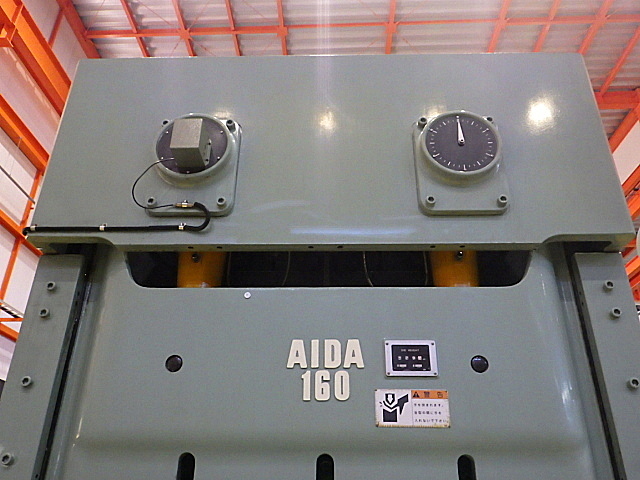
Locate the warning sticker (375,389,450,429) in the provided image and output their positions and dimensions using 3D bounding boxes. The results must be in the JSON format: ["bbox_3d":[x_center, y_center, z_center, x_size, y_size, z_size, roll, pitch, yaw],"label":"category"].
[{"bbox_3d":[0.292,0.531,1.632,0.228,0.114,0.004,0,-27,1],"label":"warning sticker"}]

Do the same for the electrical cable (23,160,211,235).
[{"bbox_3d":[-0.717,-0.153,1.814,0.665,0.235,0.130,0,-27,1],"label":"electrical cable"}]

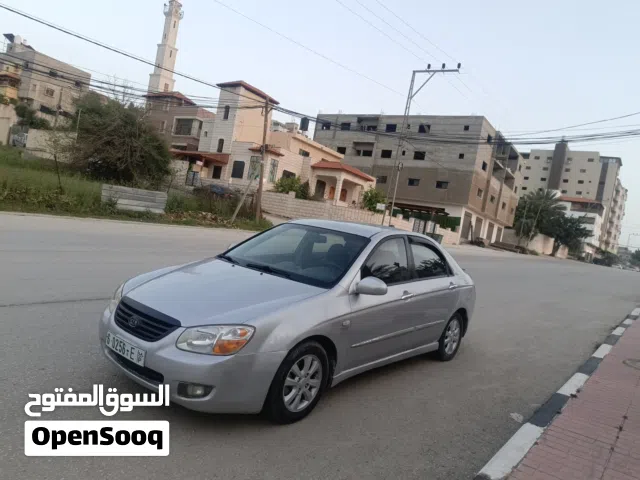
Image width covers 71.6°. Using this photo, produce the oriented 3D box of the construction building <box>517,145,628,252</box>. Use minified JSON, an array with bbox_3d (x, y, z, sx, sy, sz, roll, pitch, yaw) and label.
[{"bbox_3d":[79.189,-11.177,143.940,26.000,29.200,28.000,11,2,35],"label":"construction building"}]

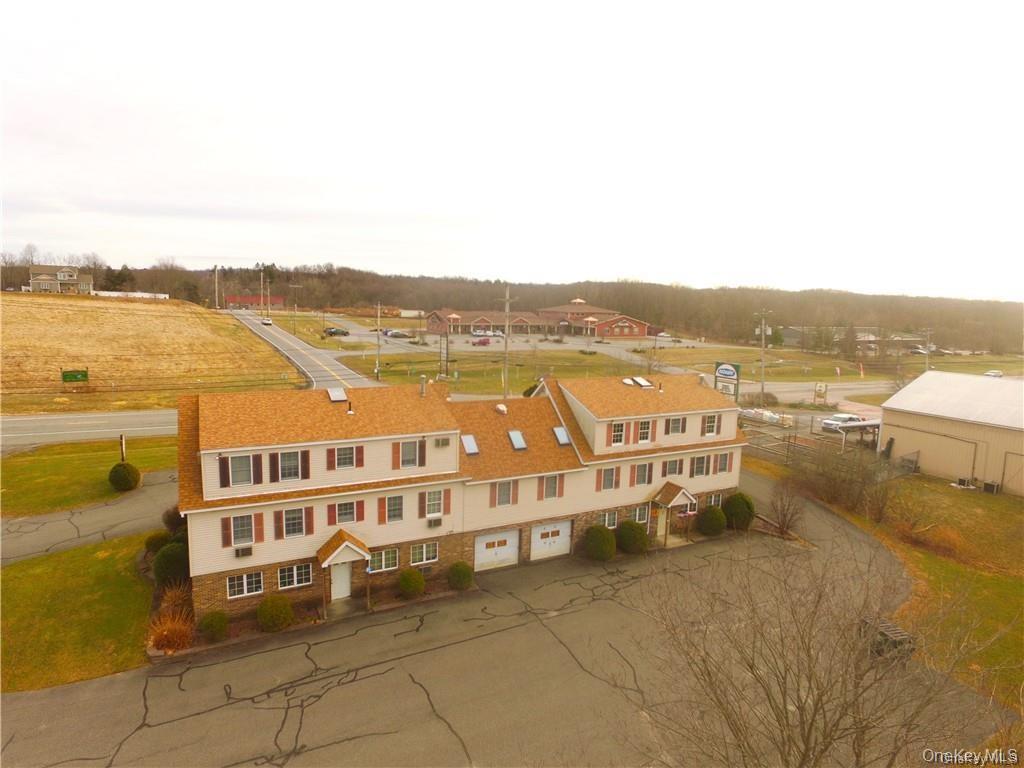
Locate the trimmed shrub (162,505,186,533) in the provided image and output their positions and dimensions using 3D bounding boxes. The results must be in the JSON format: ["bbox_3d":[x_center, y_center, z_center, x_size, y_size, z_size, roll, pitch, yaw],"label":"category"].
[{"bbox_3d":[-20.627,8.286,36.470,1.520,1.630,1.520,-3,10,-26],"label":"trimmed shrub"}]

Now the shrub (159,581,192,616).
[{"bbox_3d":[-15.958,10.272,28.157,1.400,1.840,1.400,-3,10,-26],"label":"shrub"}]

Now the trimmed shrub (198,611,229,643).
[{"bbox_3d":[-13.464,10.935,26.721,1.190,1.260,1.190,-3,10,-26],"label":"trimmed shrub"}]

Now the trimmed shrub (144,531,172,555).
[{"bbox_3d":[-20.113,9.076,33.796,1.450,1.280,1.450,-3,10,-26],"label":"trimmed shrub"}]

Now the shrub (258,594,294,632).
[{"bbox_3d":[-11.042,10.724,27.676,1.630,1.540,1.630,-3,10,-26],"label":"shrub"}]

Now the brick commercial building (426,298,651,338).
[{"bbox_3d":[7.864,-24.281,208.448,77.000,12.600,36.000,-2,9,-24],"label":"brick commercial building"}]

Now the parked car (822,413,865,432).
[{"bbox_3d":[38.239,4.375,67.965,5.100,1.820,1.950,-3,10,-26],"label":"parked car"}]

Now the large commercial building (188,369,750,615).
[{"bbox_3d":[-1.053,5.010,38.590,35.400,10.250,11.800,-3,10,-26],"label":"large commercial building"}]

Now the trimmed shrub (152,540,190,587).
[{"bbox_3d":[-17.441,9.376,30.652,2.020,2.360,2.020,-3,10,-26],"label":"trimmed shrub"}]

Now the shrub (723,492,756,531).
[{"bbox_3d":[15.947,8.934,41.502,2.210,2.560,2.210,-3,10,-26],"label":"shrub"}]

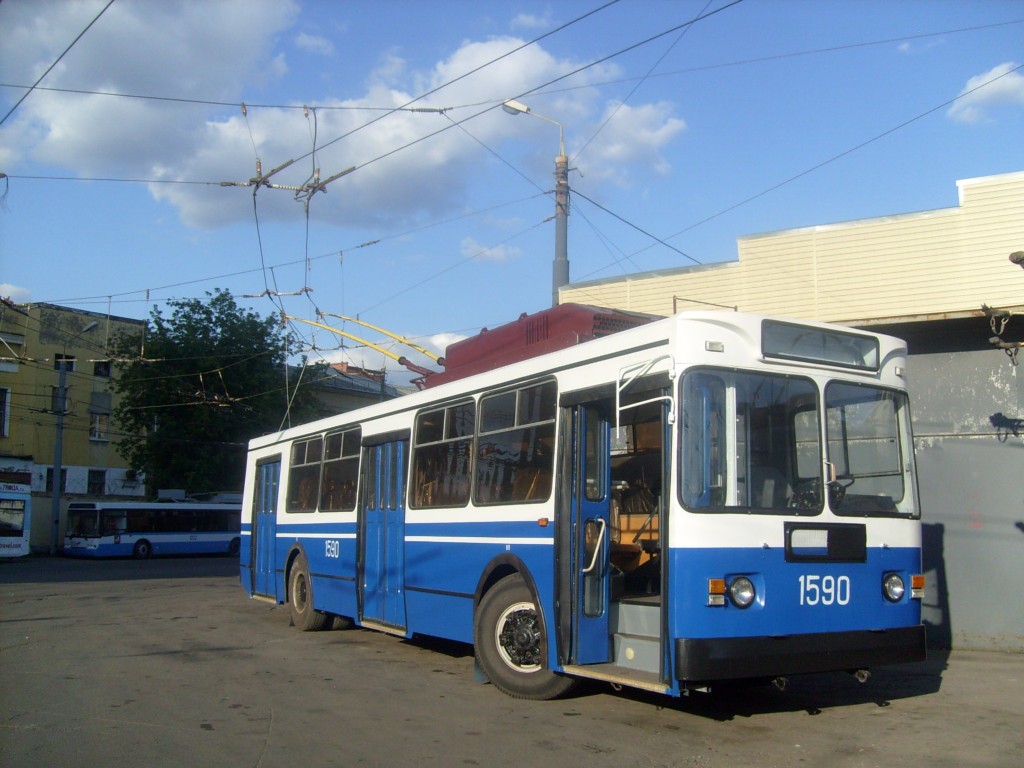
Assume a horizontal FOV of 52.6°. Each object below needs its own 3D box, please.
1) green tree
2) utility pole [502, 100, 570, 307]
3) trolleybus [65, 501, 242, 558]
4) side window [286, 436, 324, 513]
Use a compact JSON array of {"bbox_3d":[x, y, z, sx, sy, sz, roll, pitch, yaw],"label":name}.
[{"bbox_3d":[-17.832,2.157,63.302,12.600,16.100,12.000,0,-8,0],"label":"green tree"},{"bbox_3d":[0.537,-0.871,21.360,1.420,10.400,0.450,3,-8,-17],"label":"utility pole"},{"bbox_3d":[-17.297,7.646,54.825,2.500,3.000,12.000,-5,-10,35],"label":"trolleybus"},{"bbox_3d":[-2.848,1.241,14.191,0.080,1.060,1.320,8,-10,-28],"label":"side window"}]

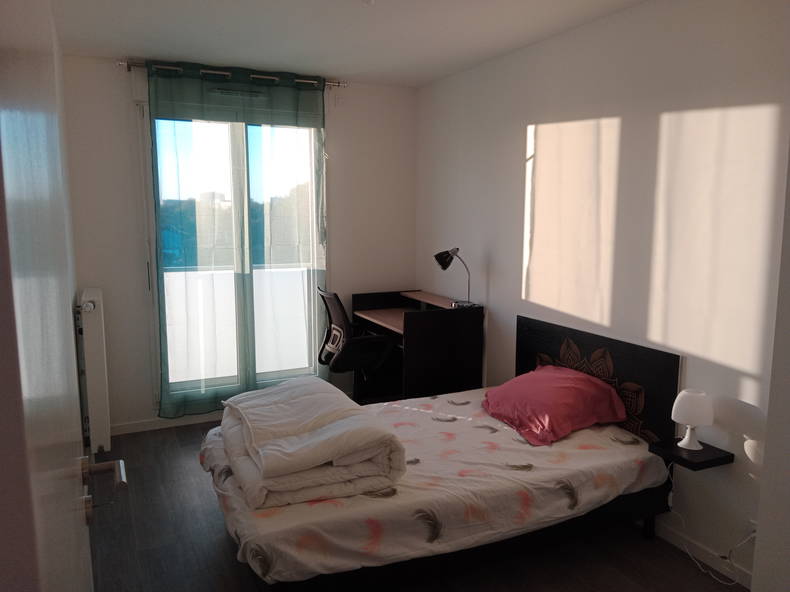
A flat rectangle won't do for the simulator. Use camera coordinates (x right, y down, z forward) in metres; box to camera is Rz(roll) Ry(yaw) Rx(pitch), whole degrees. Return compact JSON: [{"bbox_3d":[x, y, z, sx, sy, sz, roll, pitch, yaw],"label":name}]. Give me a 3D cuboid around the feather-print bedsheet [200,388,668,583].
[{"bbox_3d":[0.143,0.767,2.820,1.938,0.201,1.201,-4,9,-26],"label":"feather-print bedsheet"}]

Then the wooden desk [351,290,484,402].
[{"bbox_3d":[0.137,0.479,4.377,0.603,0.902,0.899,-4,9,-26],"label":"wooden desk"}]

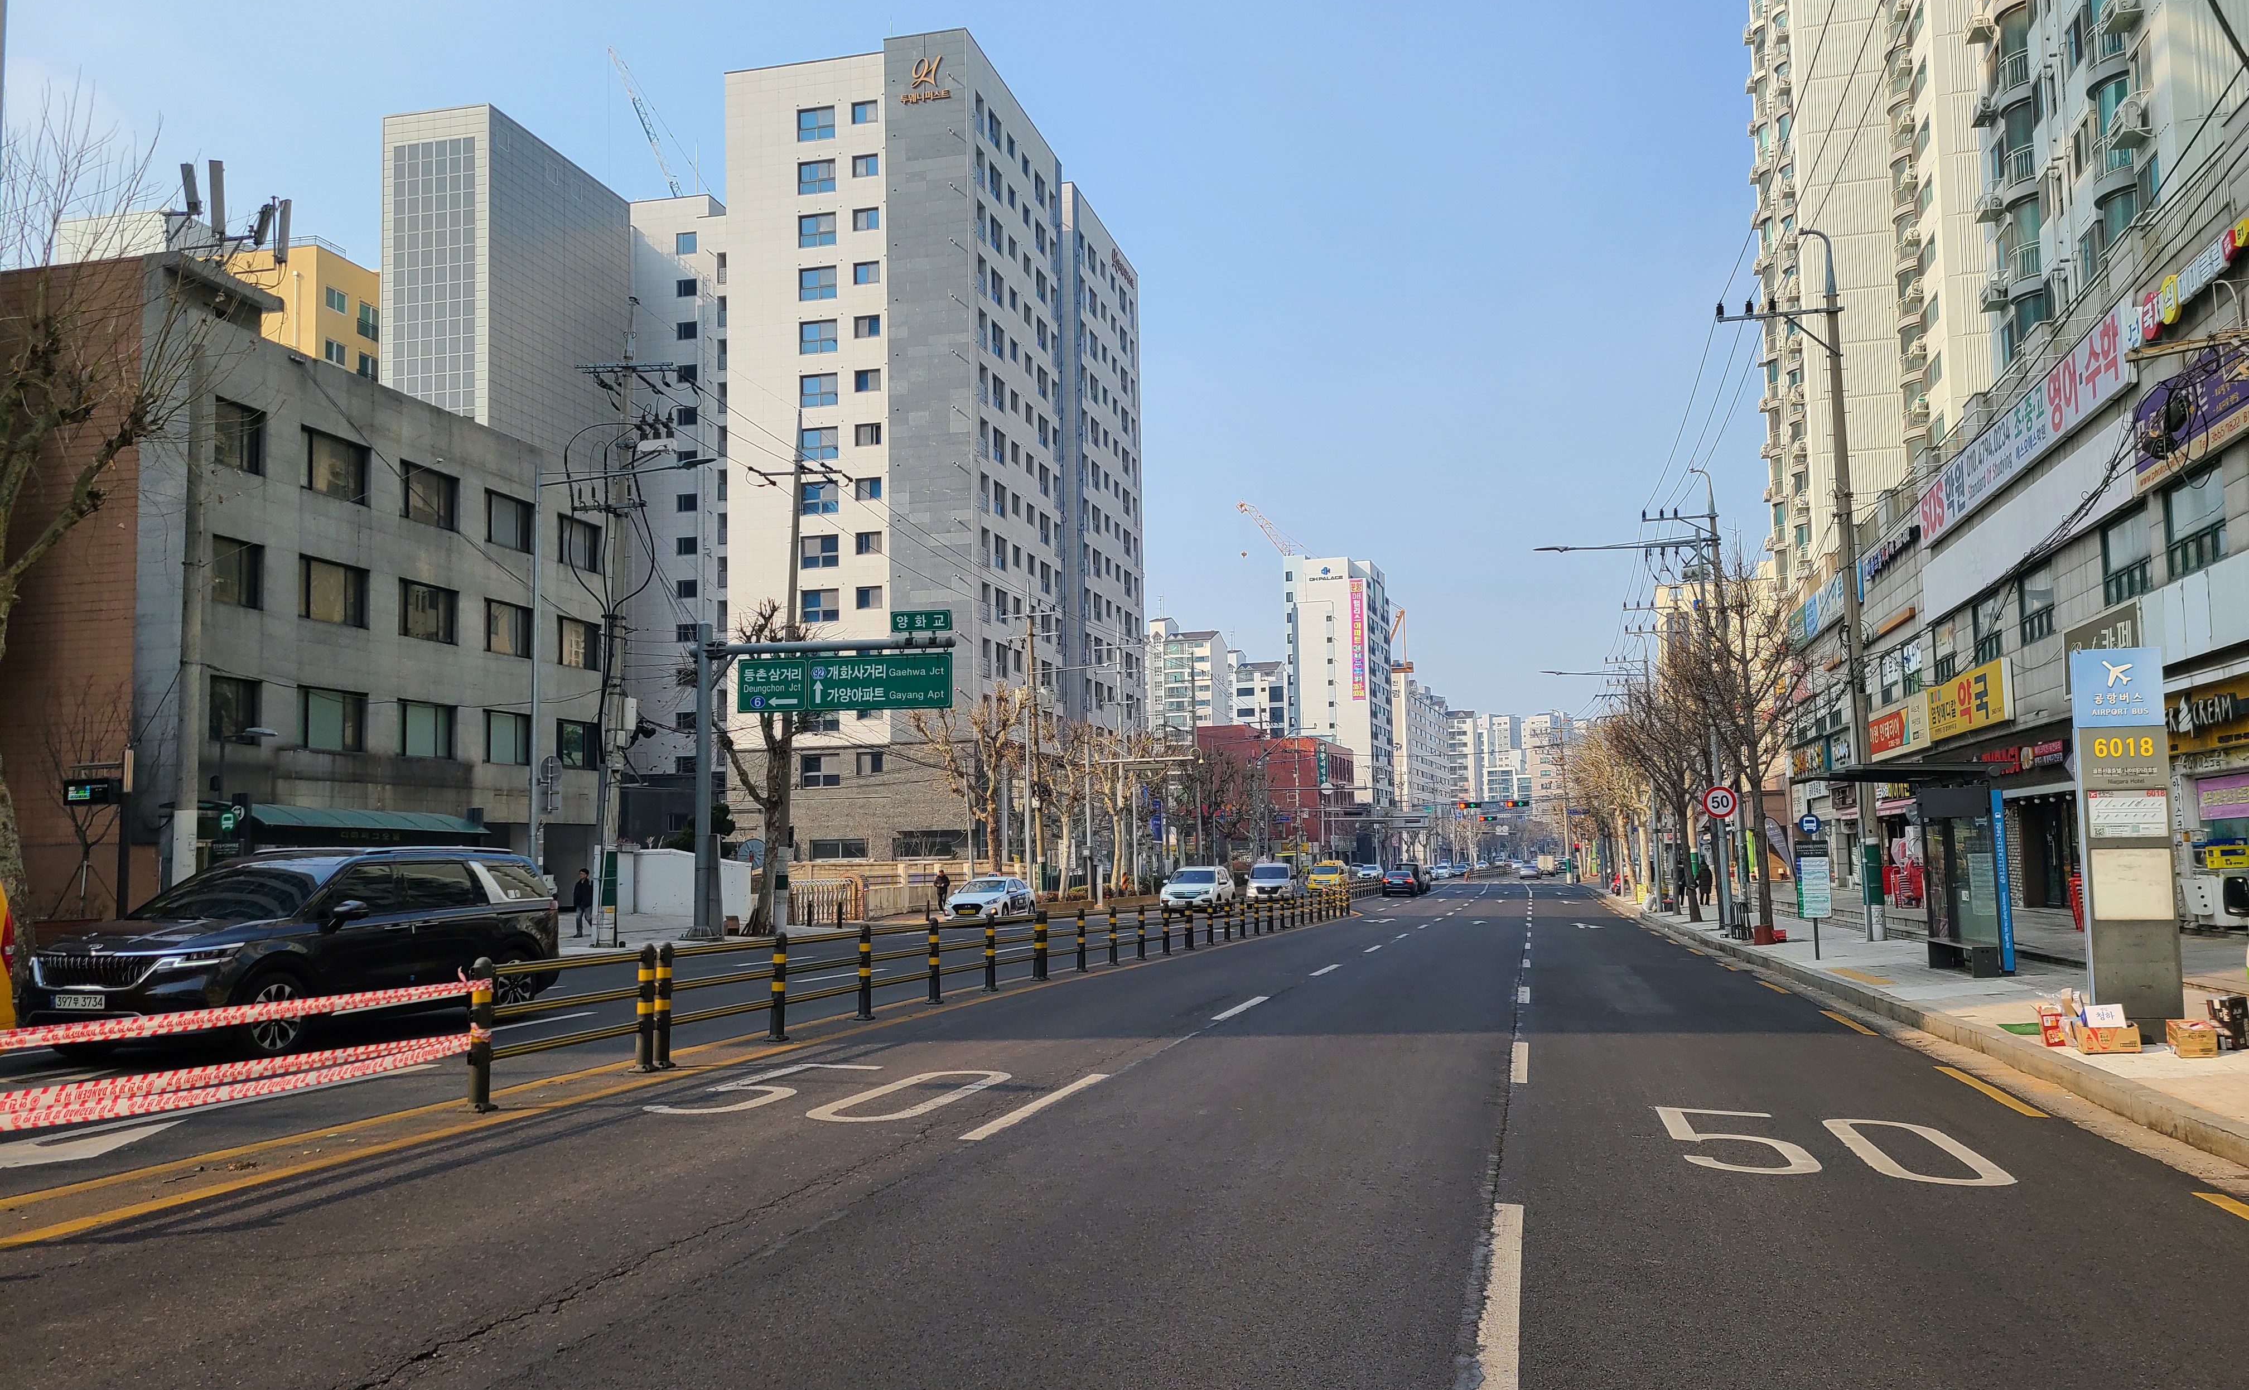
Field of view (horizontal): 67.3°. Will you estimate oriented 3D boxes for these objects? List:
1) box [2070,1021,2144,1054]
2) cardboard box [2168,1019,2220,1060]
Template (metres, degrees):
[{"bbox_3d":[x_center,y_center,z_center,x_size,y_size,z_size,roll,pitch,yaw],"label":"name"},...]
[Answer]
[{"bbox_3d":[8.127,2.840,13.999,0.460,0.240,0.280,-1,-6,8],"label":"box"},{"bbox_3d":[8.040,2.610,12.740,0.235,0.205,0.420,-3,-6,19],"label":"cardboard box"}]

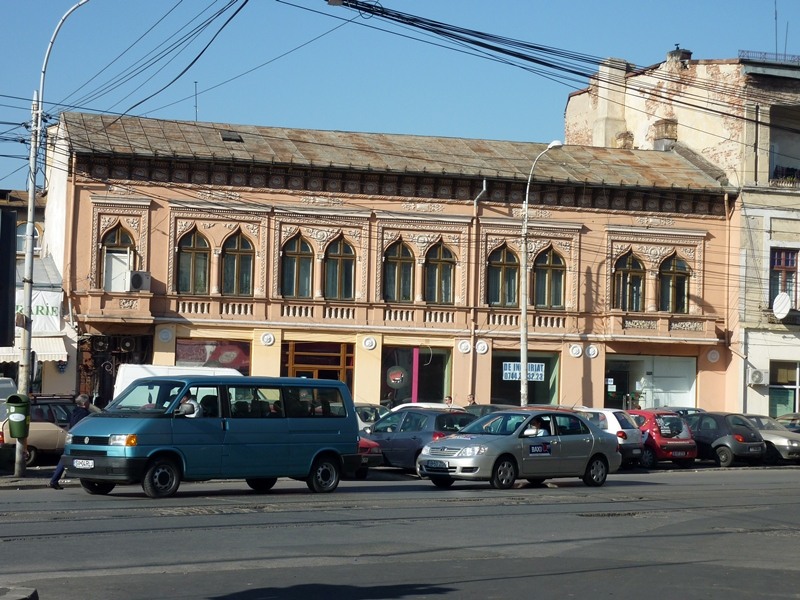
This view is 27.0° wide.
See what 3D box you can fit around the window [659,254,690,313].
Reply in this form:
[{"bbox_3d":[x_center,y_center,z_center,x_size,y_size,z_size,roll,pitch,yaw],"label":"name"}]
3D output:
[{"bbox_3d":[8.609,-0.517,52.187,1.039,1.792,0.250,2,-3,-14],"label":"window"}]

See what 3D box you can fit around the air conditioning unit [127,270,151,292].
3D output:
[{"bbox_3d":[-7.215,-0.511,46.000,0.320,0.550,0.800,-1,-4,33],"label":"air conditioning unit"}]

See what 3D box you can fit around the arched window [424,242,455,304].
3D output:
[{"bbox_3d":[1.195,-0.802,50.339,0.900,1.849,0.250,2,-3,-14],"label":"arched window"}]

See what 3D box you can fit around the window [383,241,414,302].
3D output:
[{"bbox_3d":[-0.045,-0.857,50.030,0.951,1.837,0.250,2,-3,-14],"label":"window"}]

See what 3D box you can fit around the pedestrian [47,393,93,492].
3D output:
[{"bbox_3d":[-5.275,2.287,26.800,0.700,1.560,0.500,3,-4,-30],"label":"pedestrian"}]

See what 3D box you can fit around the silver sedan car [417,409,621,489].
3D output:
[{"bbox_3d":[2.318,2.827,31.888,4.410,1.470,1.710,5,-4,-43],"label":"silver sedan car"}]

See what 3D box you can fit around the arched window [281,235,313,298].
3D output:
[{"bbox_3d":[-3.065,-0.992,49.278,0.921,1.868,0.250,2,-3,-14],"label":"arched window"}]

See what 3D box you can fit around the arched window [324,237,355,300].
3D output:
[{"bbox_3d":[-1.803,-0.939,49.592,0.873,1.880,0.250,2,-3,-14],"label":"arched window"}]

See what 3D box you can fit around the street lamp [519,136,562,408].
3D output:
[{"bbox_3d":[4.020,-0.050,47.143,1.250,8.926,0.300,-1,-4,38],"label":"street lamp"}]

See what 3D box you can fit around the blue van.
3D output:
[{"bbox_3d":[-3.004,2.183,27.274,5.060,1.940,1.840,5,-4,-44],"label":"blue van"}]

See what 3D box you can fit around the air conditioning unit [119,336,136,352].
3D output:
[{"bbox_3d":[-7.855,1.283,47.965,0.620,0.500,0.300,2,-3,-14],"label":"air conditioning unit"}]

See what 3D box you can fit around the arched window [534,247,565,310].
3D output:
[{"bbox_3d":[4.564,-0.685,50.628,1.010,1.950,0.300,3,-3,-16],"label":"arched window"}]

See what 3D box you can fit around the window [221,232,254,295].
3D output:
[{"bbox_3d":[-4.677,-1.079,47.892,0.991,1.960,0.300,3,-3,-16],"label":"window"}]

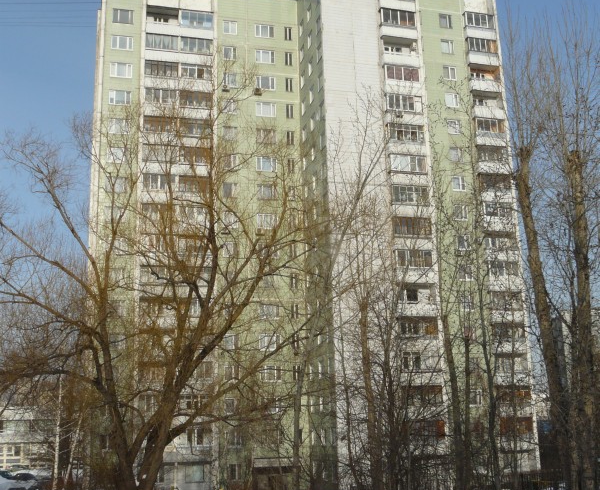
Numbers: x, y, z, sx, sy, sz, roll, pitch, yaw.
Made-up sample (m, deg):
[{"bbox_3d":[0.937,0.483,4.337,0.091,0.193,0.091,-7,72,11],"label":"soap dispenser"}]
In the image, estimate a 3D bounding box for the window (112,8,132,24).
[{"bbox_3d":[-16.877,-21.781,70.610,1.987,1.451,0.200,1,-13,-12],"label":"window"}]

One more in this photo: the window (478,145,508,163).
[{"bbox_3d":[18.331,-8.532,70.365,3.080,1.500,0.200,1,-13,-12],"label":"window"}]

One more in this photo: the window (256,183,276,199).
[{"bbox_3d":[-3.024,-4.863,69.694,1.946,1.422,0.200,1,-13,-12],"label":"window"}]

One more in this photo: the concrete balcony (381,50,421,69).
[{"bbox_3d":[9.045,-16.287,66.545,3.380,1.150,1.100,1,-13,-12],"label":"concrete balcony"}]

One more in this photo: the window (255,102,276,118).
[{"bbox_3d":[-3.253,-13.155,72.107,1.960,1.424,0.150,2,-14,-15],"label":"window"}]

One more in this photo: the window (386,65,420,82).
[{"bbox_3d":[9.182,-15.311,66.037,3.377,1.385,0.120,2,-14,-15],"label":"window"}]

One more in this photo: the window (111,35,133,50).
[{"bbox_3d":[-16.709,-18.937,69.683,1.989,1.380,0.150,2,-14,-15],"label":"window"}]

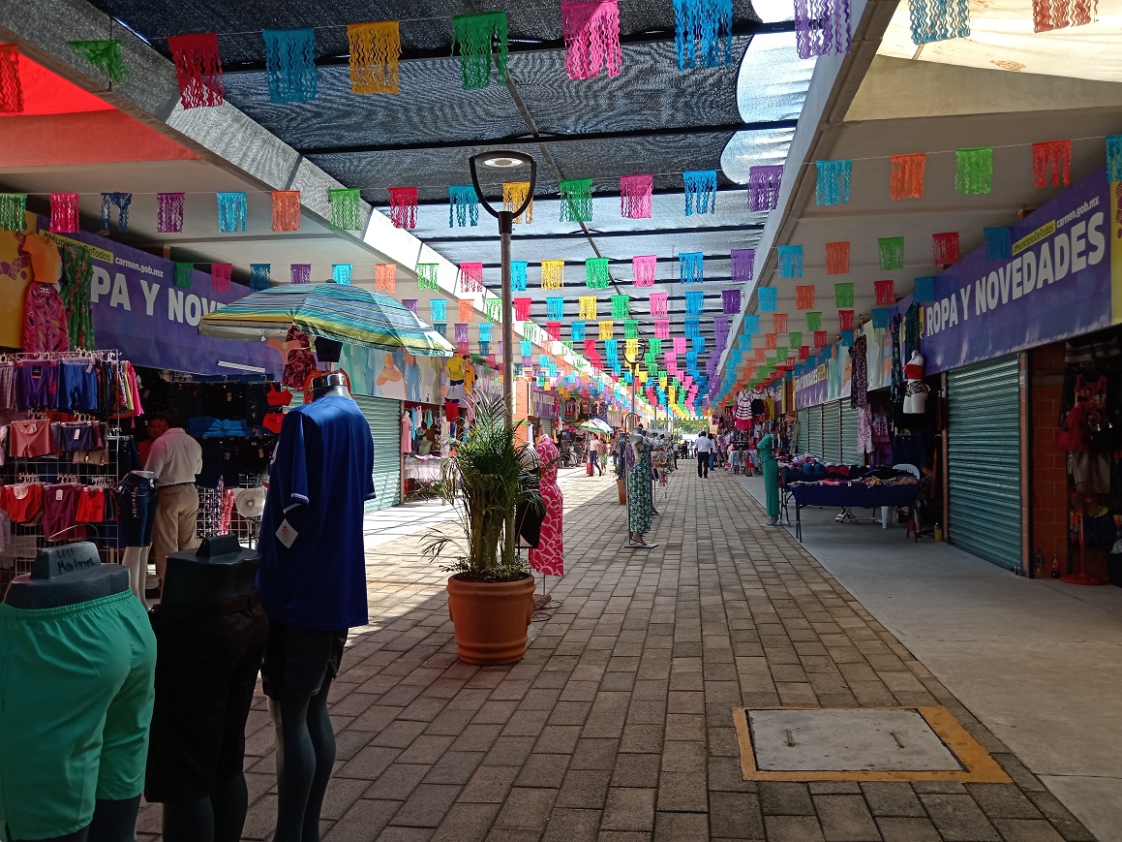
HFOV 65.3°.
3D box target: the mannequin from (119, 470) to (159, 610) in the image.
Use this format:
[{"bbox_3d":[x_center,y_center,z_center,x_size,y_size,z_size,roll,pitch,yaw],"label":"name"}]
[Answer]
[{"bbox_3d":[-3.407,0.971,7.071,0.330,1.151,0.320,0,-1,-9],"label":"mannequin"}]

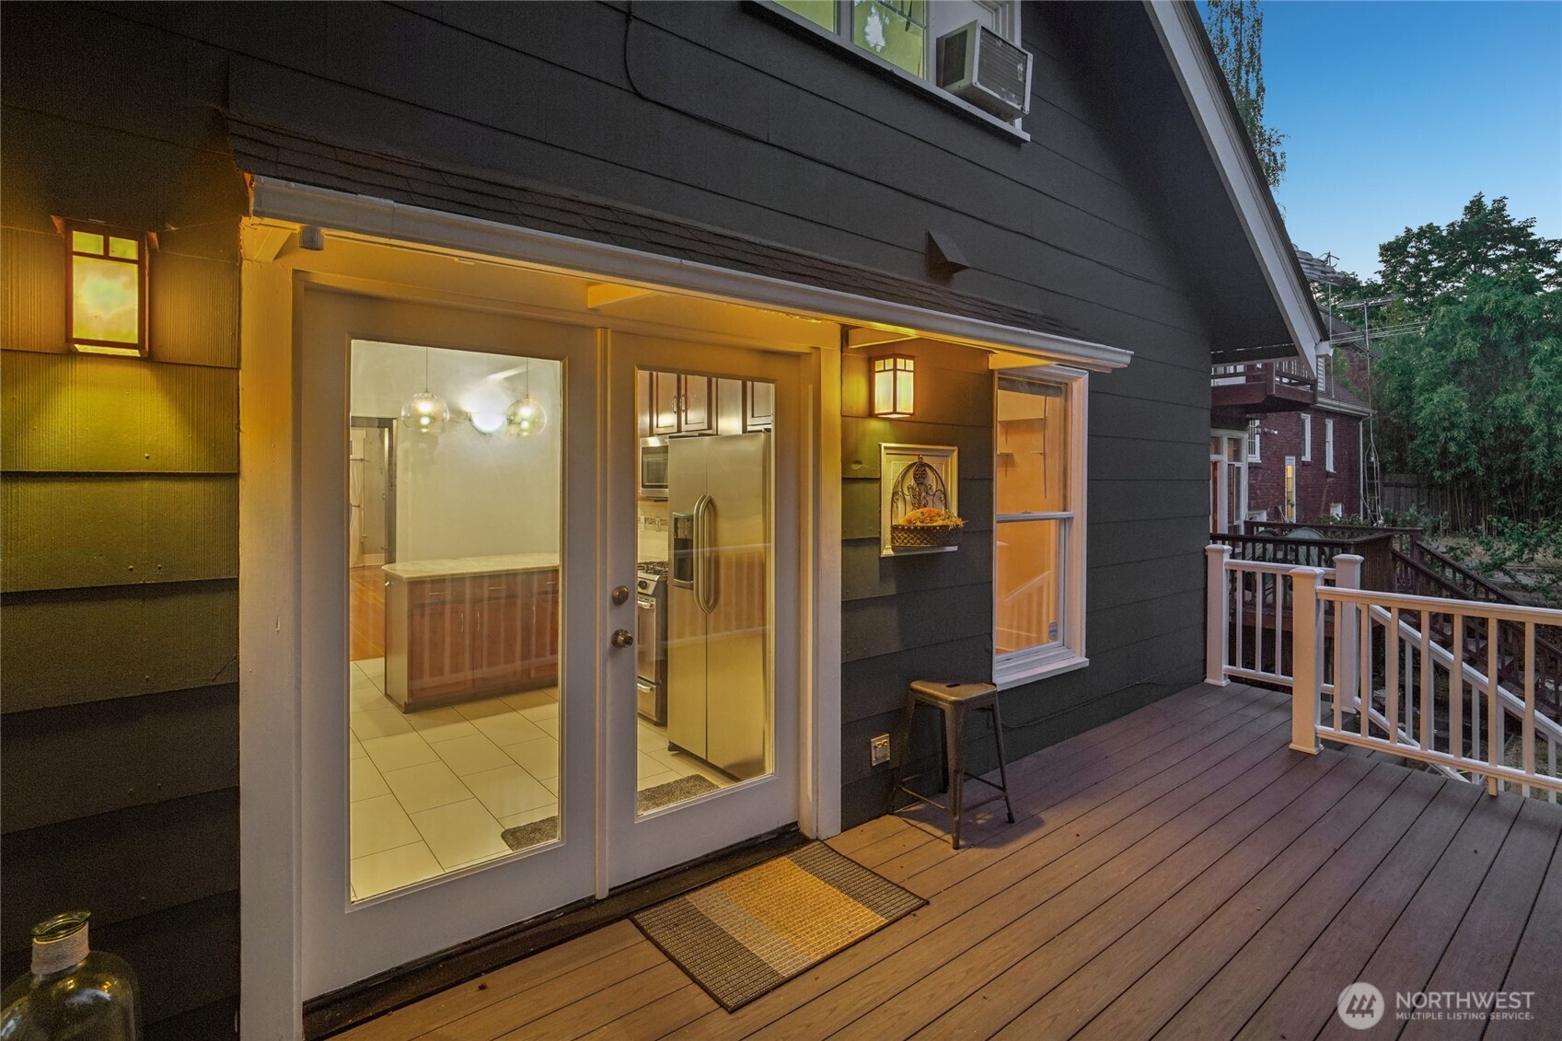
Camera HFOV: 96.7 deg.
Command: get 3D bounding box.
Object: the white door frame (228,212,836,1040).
[{"bbox_3d":[-0.607,0.295,2.512,2.130,2.280,0.160,-1,2,-37],"label":"white door frame"}]

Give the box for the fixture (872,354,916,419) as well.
[{"bbox_3d":[0.536,-0.639,3.238,0.145,0.300,0.150,-1,2,-37],"label":"fixture"}]

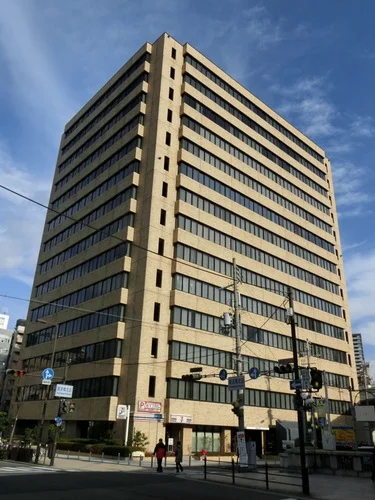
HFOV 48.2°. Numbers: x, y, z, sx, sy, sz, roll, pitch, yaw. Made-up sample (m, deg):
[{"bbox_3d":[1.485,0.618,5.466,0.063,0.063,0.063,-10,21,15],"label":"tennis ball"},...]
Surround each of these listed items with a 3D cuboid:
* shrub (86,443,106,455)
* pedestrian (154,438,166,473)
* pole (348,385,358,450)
[{"bbox_3d":[-7.517,16.417,34.604,0.800,0.708,2.200,21,-30,-37],"label":"shrub"},{"bbox_3d":[-1.462,11.334,23.126,0.580,1.680,0.400,9,-24,-15],"label":"pedestrian"},{"bbox_3d":[13.110,13.774,32.912,0.220,5.906,0.220,2,-23,0],"label":"pole"}]

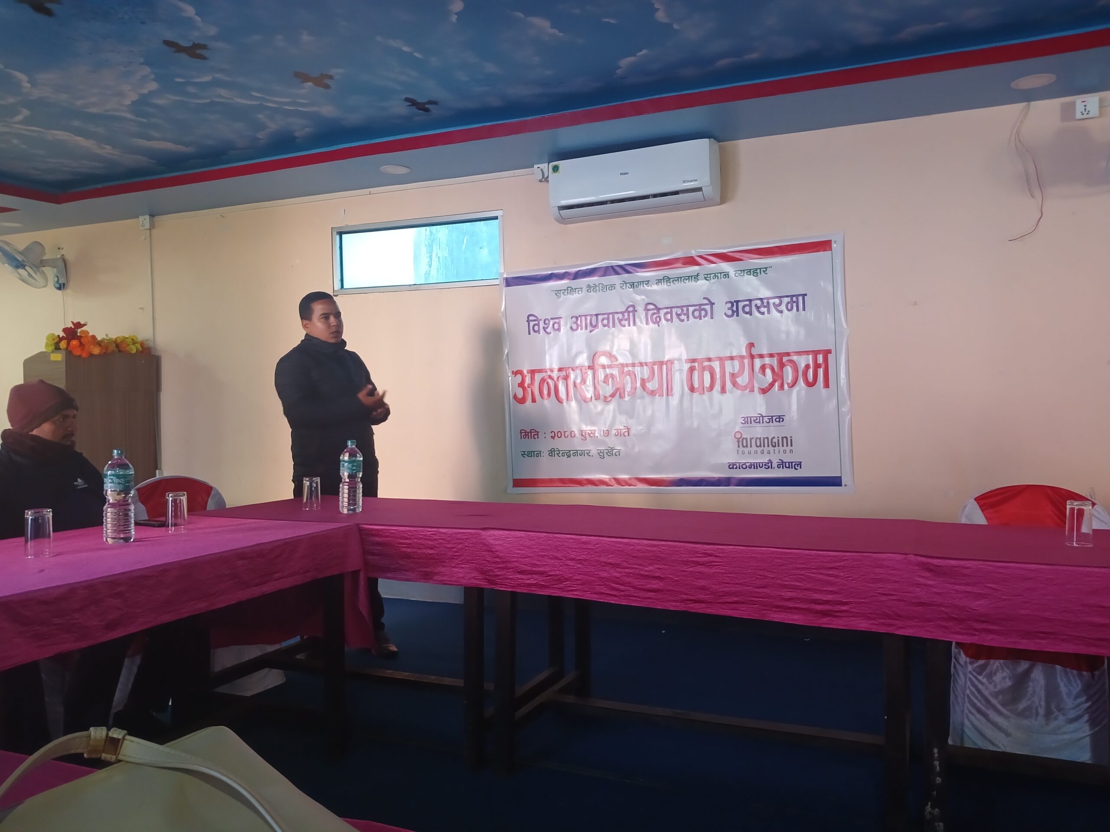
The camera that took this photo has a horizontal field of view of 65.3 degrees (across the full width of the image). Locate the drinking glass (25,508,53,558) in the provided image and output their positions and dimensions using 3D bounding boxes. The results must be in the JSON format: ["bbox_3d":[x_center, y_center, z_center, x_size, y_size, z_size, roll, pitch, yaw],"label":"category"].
[{"bbox_3d":[-1.349,0.304,2.260,0.073,0.118,0.073,-1,0,23],"label":"drinking glass"}]

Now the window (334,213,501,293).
[{"bbox_3d":[-0.814,-0.942,5.084,1.165,0.420,0.080,-1,0,23],"label":"window"}]

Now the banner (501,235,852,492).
[{"bbox_3d":[0.560,-0.217,4.471,1.820,1.220,0.025,-2,0,23],"label":"banner"}]

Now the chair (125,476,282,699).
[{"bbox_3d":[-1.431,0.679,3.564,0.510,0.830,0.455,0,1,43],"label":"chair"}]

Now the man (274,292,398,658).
[{"bbox_3d":[-1.007,0.247,3.932,0.440,1.680,0.520,0,0,29],"label":"man"}]

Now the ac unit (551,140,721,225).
[{"bbox_3d":[0.400,-1.200,4.433,0.848,0.297,0.200,-1,0,23],"label":"ac unit"}]

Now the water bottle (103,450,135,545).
[{"bbox_3d":[-1.274,0.230,2.527,0.088,0.262,0.088,-1,0,23],"label":"water bottle"}]

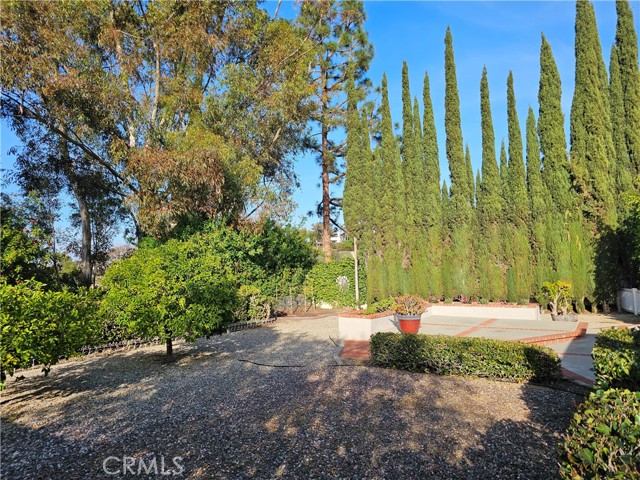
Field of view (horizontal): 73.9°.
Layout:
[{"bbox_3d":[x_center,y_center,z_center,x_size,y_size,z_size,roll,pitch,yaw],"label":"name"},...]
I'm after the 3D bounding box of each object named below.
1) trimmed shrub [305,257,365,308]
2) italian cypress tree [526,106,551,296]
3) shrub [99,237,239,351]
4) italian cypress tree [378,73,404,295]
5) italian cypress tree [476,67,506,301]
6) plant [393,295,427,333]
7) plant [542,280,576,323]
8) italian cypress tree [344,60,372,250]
[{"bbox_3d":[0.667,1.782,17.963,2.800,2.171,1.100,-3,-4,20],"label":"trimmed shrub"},{"bbox_3d":[7.049,-1.209,13.946,0.850,6.504,0.850,-3,-5,27],"label":"italian cypress tree"},{"bbox_3d":[-2.979,1.131,8.467,2.650,2.369,2.500,0,-4,-19],"label":"shrub"},{"bbox_3d":[2.754,-2.294,17.045,0.950,9.124,0.950,-2,-4,9],"label":"italian cypress tree"},{"bbox_3d":[5.862,-2.050,14.812,0.950,8.252,0.950,-3,-4,22],"label":"italian cypress tree"},{"bbox_3d":[2.074,1.682,9.626,0.770,0.869,0.750,-2,-4,12],"label":"plant"},{"bbox_3d":[6.357,1.598,11.234,0.950,1.049,0.850,-3,-5,29],"label":"plant"},{"bbox_3d":[1.360,-2.504,17.464,1.000,9.721,1.000,-2,-4,5],"label":"italian cypress tree"}]

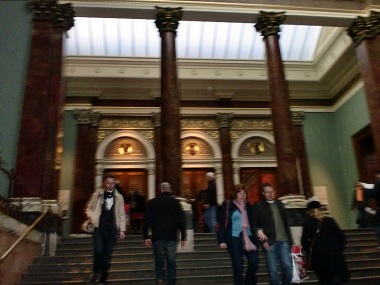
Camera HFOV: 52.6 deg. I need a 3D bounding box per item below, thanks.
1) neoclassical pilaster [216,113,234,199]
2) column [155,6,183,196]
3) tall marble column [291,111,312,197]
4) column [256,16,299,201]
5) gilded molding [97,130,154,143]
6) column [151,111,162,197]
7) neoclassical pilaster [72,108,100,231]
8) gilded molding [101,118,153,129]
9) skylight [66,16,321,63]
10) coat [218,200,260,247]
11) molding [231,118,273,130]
[{"bbox_3d":[1.556,1.394,15.533,0.656,5.524,0.531,0,-18,-6],"label":"neoclassical pilaster"},{"bbox_3d":[-0.465,-1.027,8.990,0.656,4.748,0.656,0,-18,-6],"label":"column"},{"bbox_3d":[4.715,1.319,15.679,0.656,5.524,0.531,0,-18,-6],"label":"tall marble column"},{"bbox_3d":[2.156,-1.022,9.283,0.656,4.767,0.656,0,-18,-6],"label":"column"},{"bbox_3d":[-2.631,-0.258,15.792,2.334,0.501,0.154,0,-18,-6],"label":"gilded molding"},{"bbox_3d":[-1.131,1.398,15.229,0.656,5.524,0.482,0,-18,-6],"label":"column"},{"bbox_3d":[-4.101,1.372,14.801,1.042,5.524,0.675,0,-18,-6],"label":"neoclassical pilaster"},{"bbox_3d":[-2.620,-0.776,15.967,2.155,0.476,0.154,0,-18,-6],"label":"gilded molding"},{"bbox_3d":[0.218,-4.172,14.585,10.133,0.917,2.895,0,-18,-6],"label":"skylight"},{"bbox_3d":[0.808,1.379,6.539,0.647,0.772,0.357,4,-19,-18],"label":"coat"},{"bbox_3d":[2.836,-0.793,16.588,2.216,0.523,0.154,0,-18,-6],"label":"molding"}]

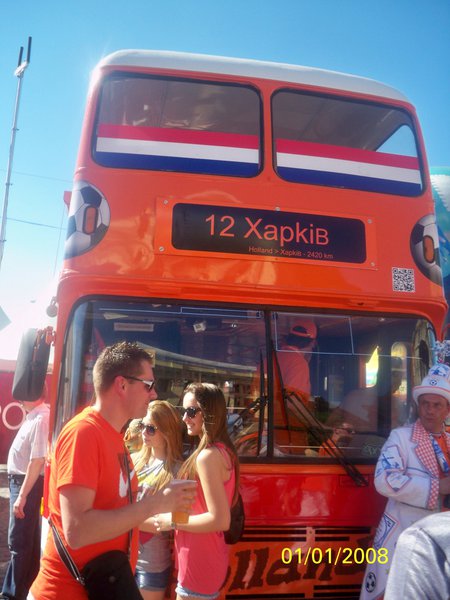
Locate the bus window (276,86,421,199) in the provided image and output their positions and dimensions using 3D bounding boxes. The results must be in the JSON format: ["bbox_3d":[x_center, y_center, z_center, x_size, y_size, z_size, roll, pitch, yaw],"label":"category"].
[{"bbox_3d":[0.829,-1.044,4.083,1.060,0.720,0.090,4,-20,-13],"label":"bus window"}]

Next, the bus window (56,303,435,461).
[{"bbox_3d":[0.245,0.495,3.644,2.300,0.920,0.200,3,-17,-11],"label":"bus window"}]

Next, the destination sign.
[{"bbox_3d":[0.285,-0.399,3.712,1.220,0.290,0.050,3,-16,-11],"label":"destination sign"}]

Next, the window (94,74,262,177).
[{"bbox_3d":[-0.279,-1.110,3.869,1.060,0.720,0.090,3,-20,-9],"label":"window"}]

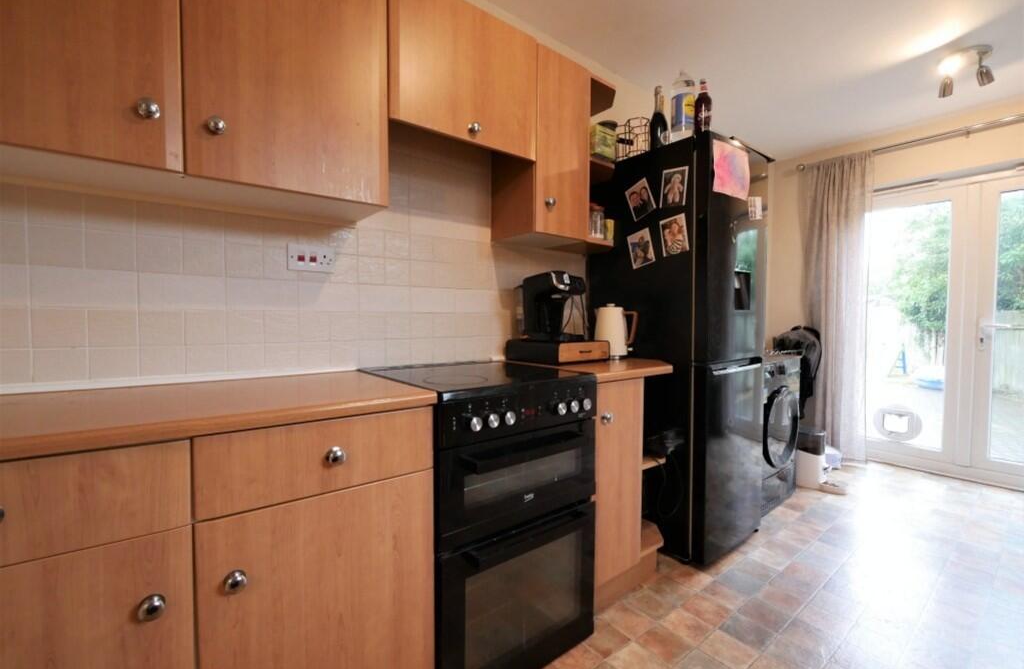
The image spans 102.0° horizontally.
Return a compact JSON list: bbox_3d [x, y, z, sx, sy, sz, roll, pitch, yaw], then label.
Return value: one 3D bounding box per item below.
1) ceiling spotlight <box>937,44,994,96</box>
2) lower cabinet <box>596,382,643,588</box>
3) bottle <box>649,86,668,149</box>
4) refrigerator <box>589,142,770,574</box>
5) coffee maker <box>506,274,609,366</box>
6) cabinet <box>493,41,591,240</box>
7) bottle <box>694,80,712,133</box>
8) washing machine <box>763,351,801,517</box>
[{"bbox_3d":[2.338,-1.357,2.133,0.130,0.170,0.210,-2,3,-37],"label":"ceiling spotlight"},{"bbox_3d":[0.218,0.518,1.755,0.293,0.714,0.575,-2,3,-37],"label":"lower cabinet"},{"bbox_3d":[0.691,-1.013,1.962,0.085,0.315,0.085,-2,3,-37],"label":"bottle"},{"bbox_3d":[0.858,0.070,2.185,0.590,1.867,0.652,-2,3,-37],"label":"refrigerator"},{"bbox_3d":[0.210,-0.077,1.869,0.335,0.385,0.310,-2,3,-42],"label":"coffee maker"},{"bbox_3d":[0.126,-0.775,1.828,0.305,0.736,0.305,-2,3,-37],"label":"cabinet"},{"bbox_3d":[0.832,-0.980,1.805,0.067,0.258,0.067,-2,3,-37],"label":"bottle"},{"bbox_3d":[1.391,0.556,2.648,0.600,0.865,0.580,-2,3,-37],"label":"washing machine"}]

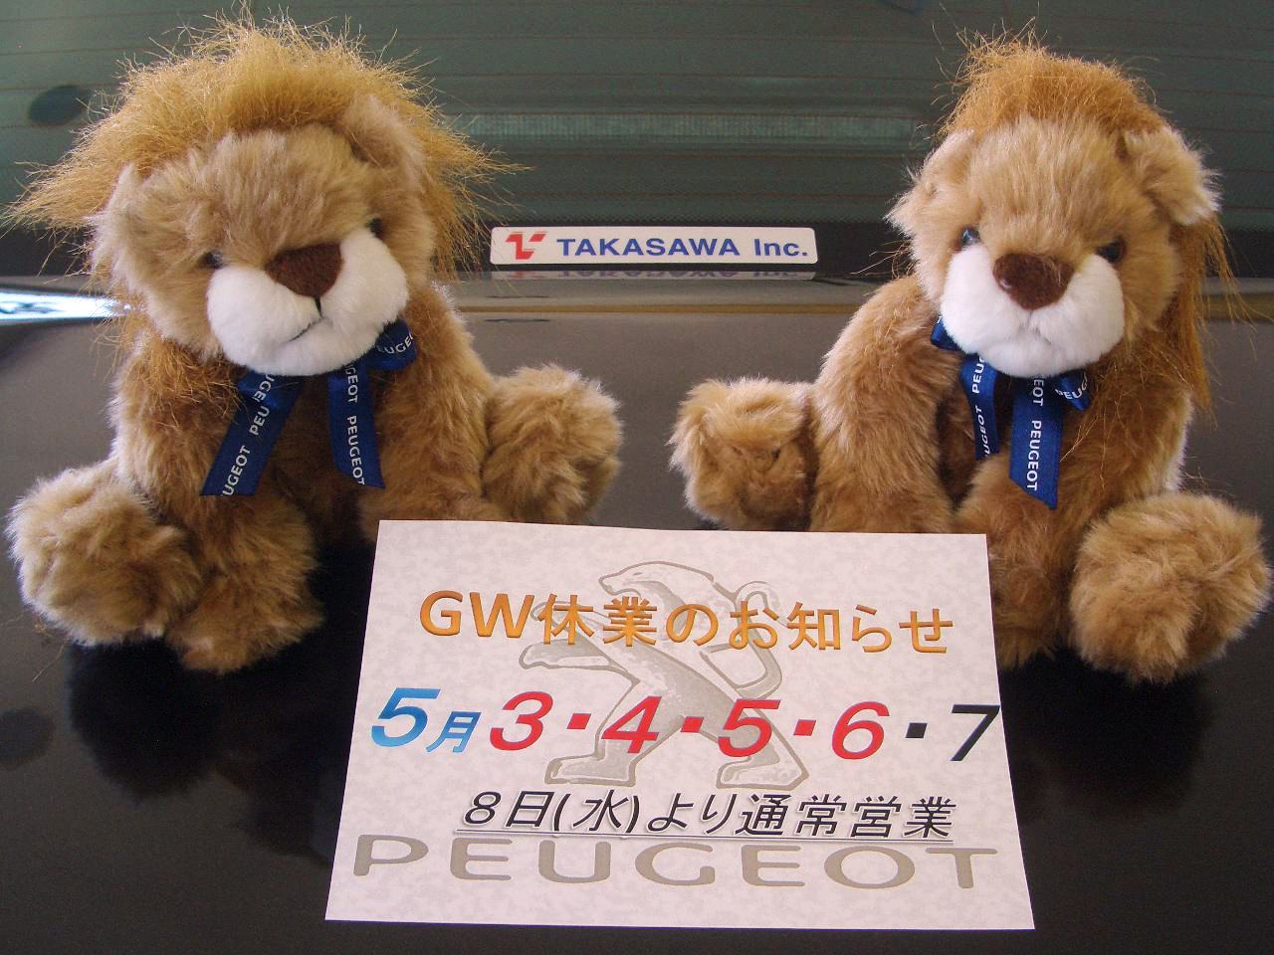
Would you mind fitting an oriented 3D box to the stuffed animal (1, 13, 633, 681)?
[{"bbox_3d":[-0.108,-0.055,0.461,0.193,0.158,0.147,-13,27,-27],"label":"stuffed animal"}]

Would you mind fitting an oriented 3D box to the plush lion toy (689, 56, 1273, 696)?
[{"bbox_3d":[0.118,-0.053,0.461,0.191,0.155,0.147,14,28,29],"label":"plush lion toy"}]

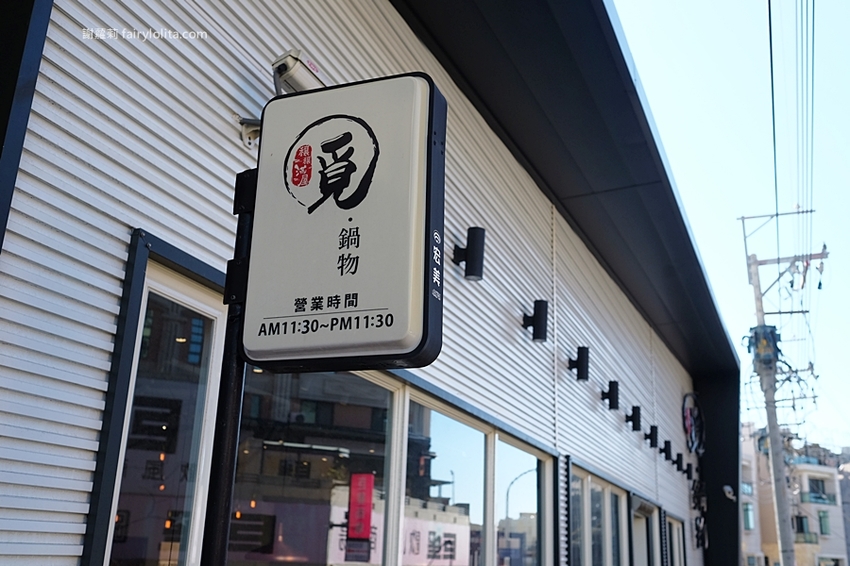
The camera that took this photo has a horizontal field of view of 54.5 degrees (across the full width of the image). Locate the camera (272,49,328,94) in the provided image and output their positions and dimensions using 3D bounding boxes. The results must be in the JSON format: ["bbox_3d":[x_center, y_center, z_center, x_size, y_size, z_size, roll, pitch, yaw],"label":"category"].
[{"bbox_3d":[-0.406,-0.714,3.069,0.117,0.090,0.320,-18,-49,40],"label":"camera"}]

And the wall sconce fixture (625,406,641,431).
[{"bbox_3d":[2.636,1.715,10.420,0.174,0.300,0.100,-6,-21,22],"label":"wall sconce fixture"}]

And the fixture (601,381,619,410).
[{"bbox_3d":[2.045,1.242,9.091,0.174,0.300,0.100,-6,-21,22],"label":"fixture"}]

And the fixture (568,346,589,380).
[{"bbox_3d":[1.455,0.769,7.762,0.174,0.300,0.100,-6,-21,22],"label":"fixture"}]

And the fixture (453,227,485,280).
[{"bbox_3d":[0.274,-0.176,5.103,0.174,0.300,0.100,-6,-21,22],"label":"fixture"}]

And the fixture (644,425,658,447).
[{"bbox_3d":[3.226,2.188,11.750,0.174,0.300,0.100,-6,-21,22],"label":"fixture"}]

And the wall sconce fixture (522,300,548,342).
[{"bbox_3d":[0.864,0.297,6.432,0.174,0.300,0.100,-6,-21,22],"label":"wall sconce fixture"}]

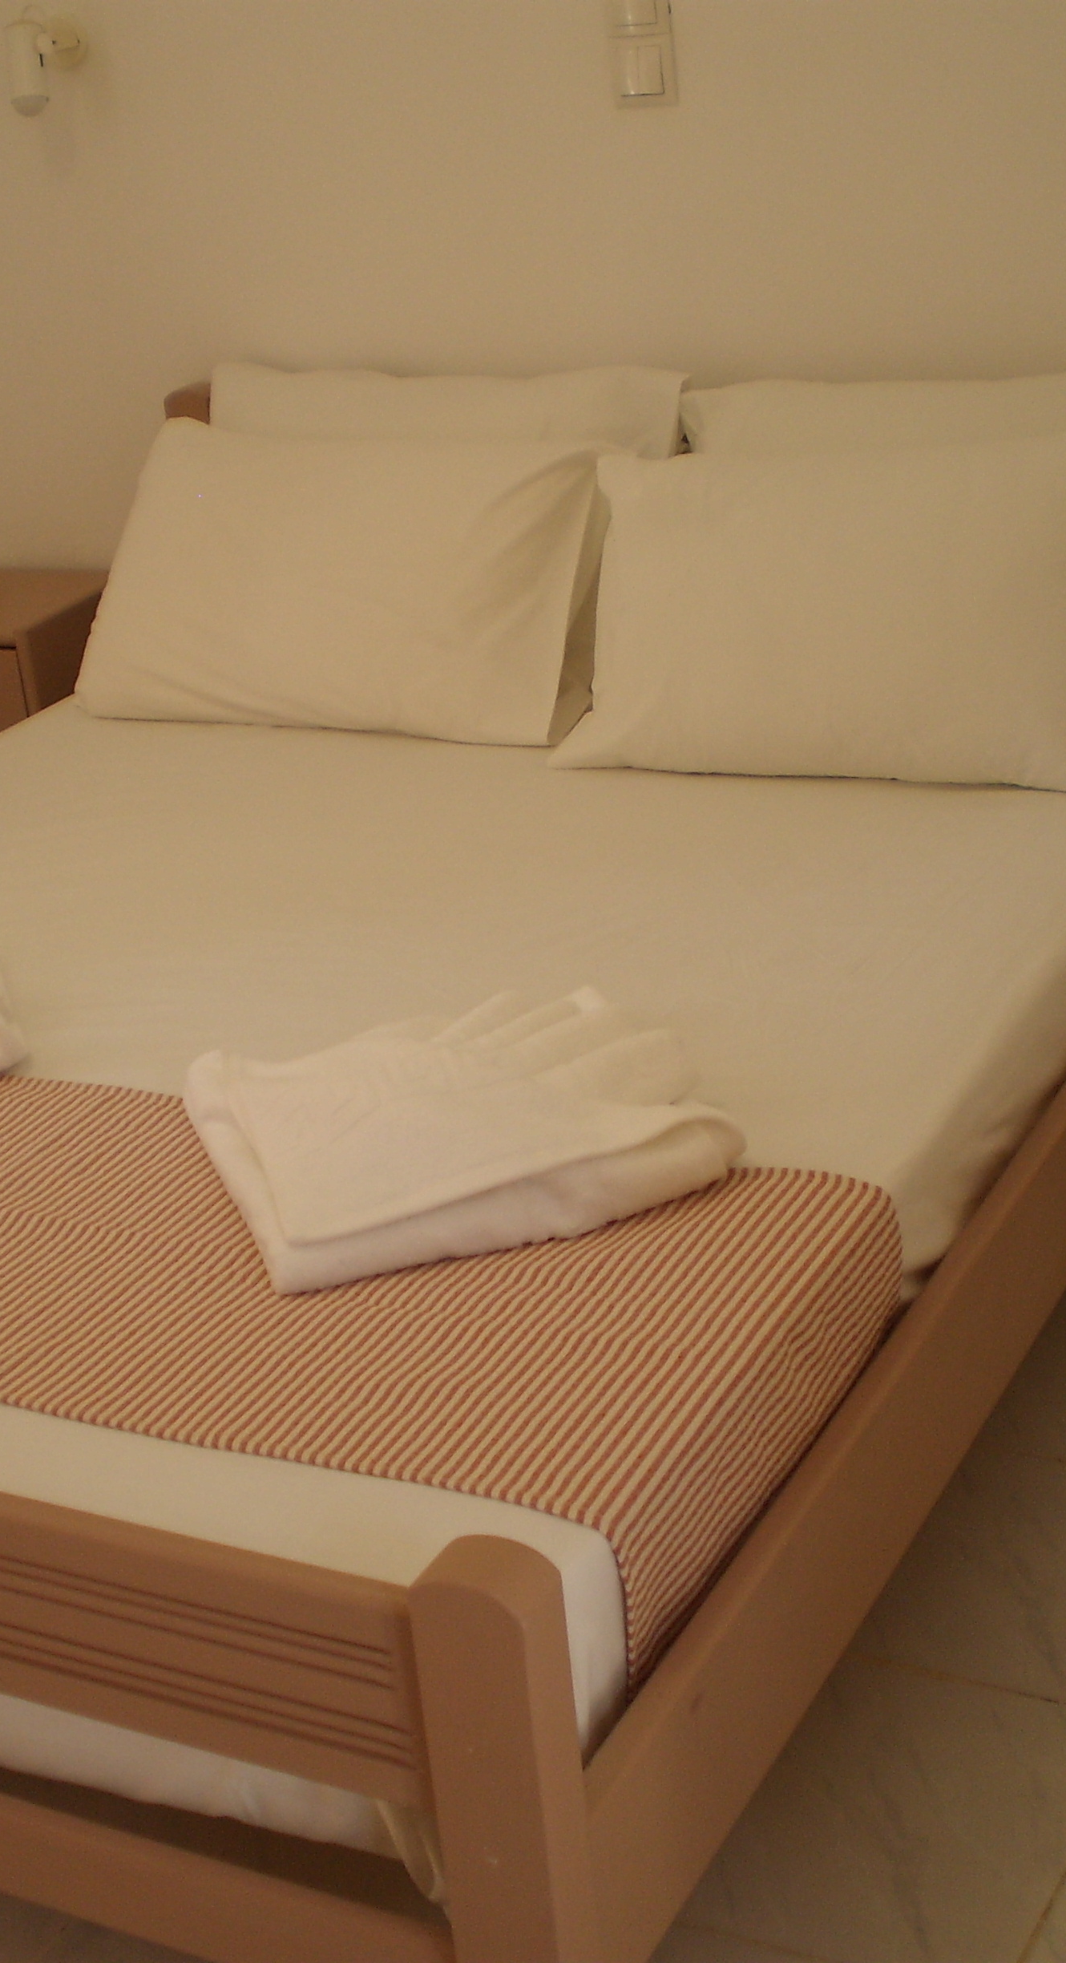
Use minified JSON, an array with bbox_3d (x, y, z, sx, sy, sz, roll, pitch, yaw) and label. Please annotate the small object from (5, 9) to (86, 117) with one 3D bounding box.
[{"bbox_3d":[-0.642,-1.201,3.561,0.063,0.126,0.111,7,27,27],"label":"small object"}]

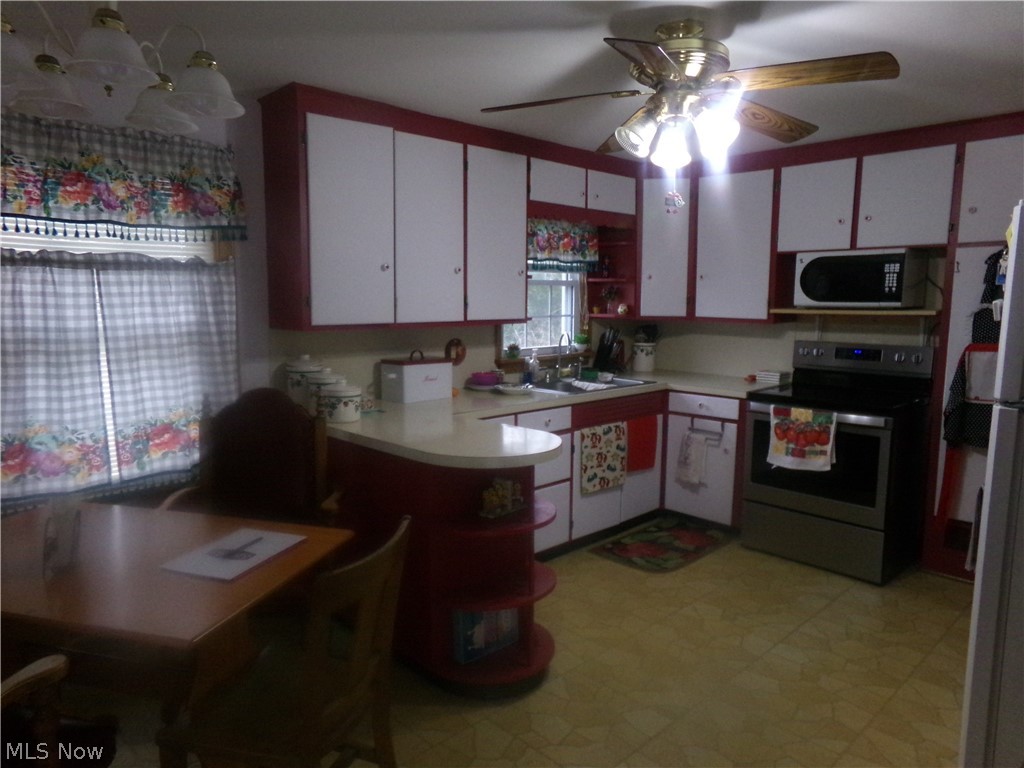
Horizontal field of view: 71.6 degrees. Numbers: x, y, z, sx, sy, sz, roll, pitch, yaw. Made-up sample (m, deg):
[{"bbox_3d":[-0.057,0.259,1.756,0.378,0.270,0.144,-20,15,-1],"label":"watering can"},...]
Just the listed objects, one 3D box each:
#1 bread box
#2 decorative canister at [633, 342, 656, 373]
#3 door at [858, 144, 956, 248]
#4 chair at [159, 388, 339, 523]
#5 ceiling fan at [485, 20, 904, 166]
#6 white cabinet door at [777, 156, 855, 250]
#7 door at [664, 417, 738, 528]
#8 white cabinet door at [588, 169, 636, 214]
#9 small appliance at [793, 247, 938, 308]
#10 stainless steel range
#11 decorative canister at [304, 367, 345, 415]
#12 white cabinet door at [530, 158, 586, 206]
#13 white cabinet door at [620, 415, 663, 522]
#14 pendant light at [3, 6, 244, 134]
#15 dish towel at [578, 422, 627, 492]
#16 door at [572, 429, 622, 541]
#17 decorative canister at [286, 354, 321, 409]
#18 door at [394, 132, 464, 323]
[{"bbox_3d":[-0.490,-0.042,3.696,0.300,0.250,0.170,-6,9,-39],"label":"bread box"},{"bbox_3d":[0.986,-0.190,5.186,0.158,0.204,0.158,-6,10,-44],"label":"decorative canister"},{"bbox_3d":[2.066,-0.970,3.730,0.020,0.490,0.441,-7,10,-44],"label":"door"},{"bbox_3d":[-0.978,0.590,2.646,0.600,1.080,0.600,0,7,-6],"label":"chair"},{"bbox_3d":[0.549,-0.915,2.259,1.275,0.478,1.224,-6,10,-44],"label":"ceiling fan"},{"bbox_3d":[1.740,-1.009,4.057,0.020,0.486,0.418,-7,10,-44],"label":"white cabinet door"},{"bbox_3d":[1.165,0.520,4.382,0.025,0.621,0.476,-6,10,-44],"label":"door"},{"bbox_3d":[0.620,-1.186,4.418,0.472,0.231,0.025,-6,10,-44],"label":"white cabinet door"},{"bbox_3d":[1.954,-0.577,3.987,0.367,0.308,0.568,-6,10,-44],"label":"small appliance"},{"bbox_3d":[1.838,0.378,4.033,0.680,1.180,0.762,-7,10,-44],"label":"stainless steel range"},{"bbox_3d":[-0.839,0.038,3.183,0.165,0.218,0.165,-7,10,-44],"label":"decorative canister"},{"bbox_3d":[0.263,-1.147,4.076,0.471,0.231,0.025,-6,10,-44],"label":"white cabinet door"},{"bbox_3d":[0.782,0.504,4.302,0.421,0.606,0.020,-7,10,-44],"label":"white cabinet door"},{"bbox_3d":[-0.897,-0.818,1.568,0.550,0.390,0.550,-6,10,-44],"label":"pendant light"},{"bbox_3d":[0.531,0.433,4.095,0.418,0.393,0.029,-6,10,-44],"label":"dish towel"},{"bbox_3d":[0.477,0.540,4.003,0.437,0.615,0.020,-7,10,-44],"label":"door"},{"bbox_3d":[-0.958,0.001,3.265,0.165,0.268,0.165,-7,10,-44],"label":"decorative canister"},{"bbox_3d":[-0.402,-0.747,3.480,0.417,0.886,0.025,-6,10,-44],"label":"door"}]

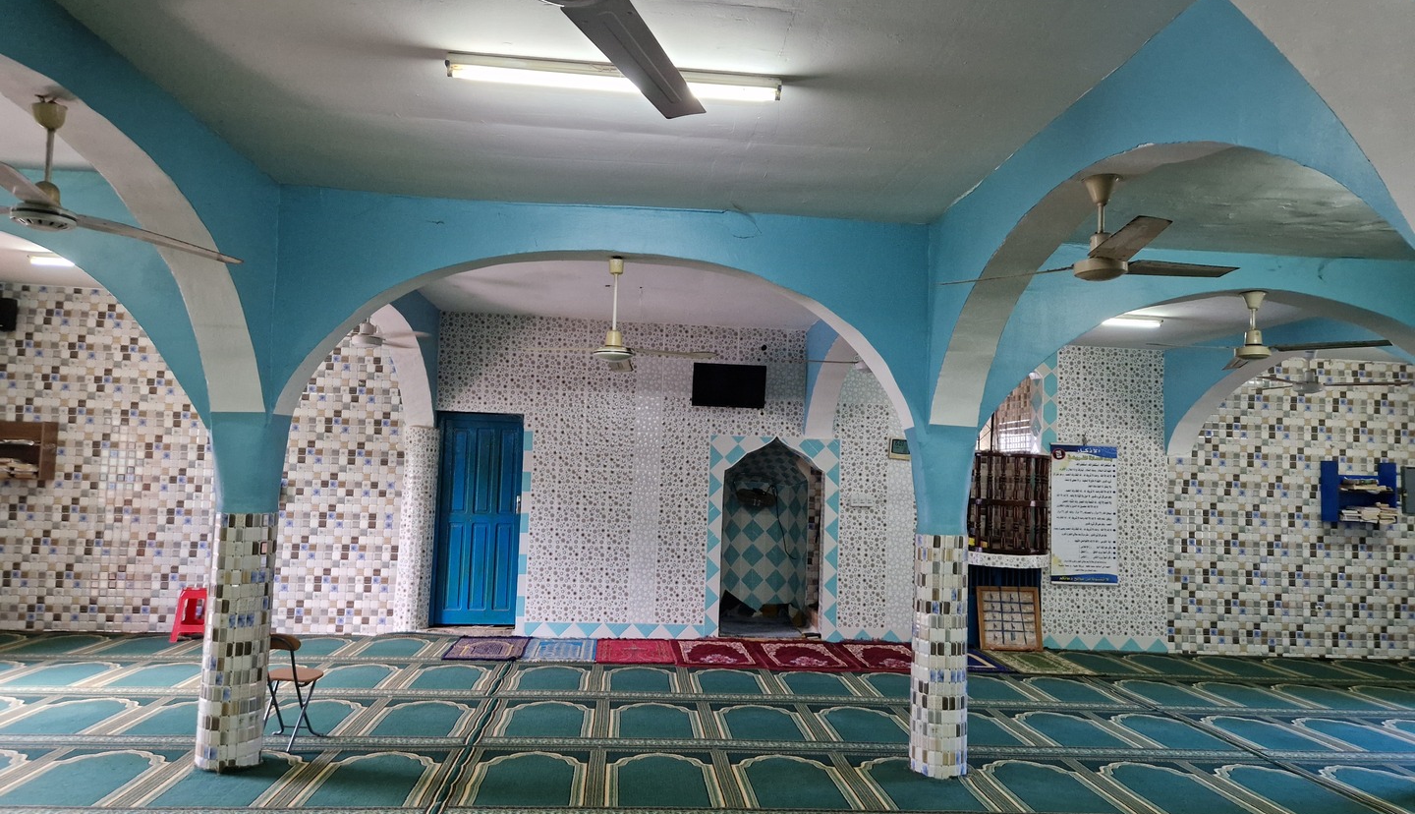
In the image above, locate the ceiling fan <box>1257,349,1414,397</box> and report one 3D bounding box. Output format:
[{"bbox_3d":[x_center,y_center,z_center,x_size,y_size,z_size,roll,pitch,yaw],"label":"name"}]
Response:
[{"bbox_3d":[5.105,-0.293,7.749,1.170,0.367,1.270,0,-5,32],"label":"ceiling fan"}]

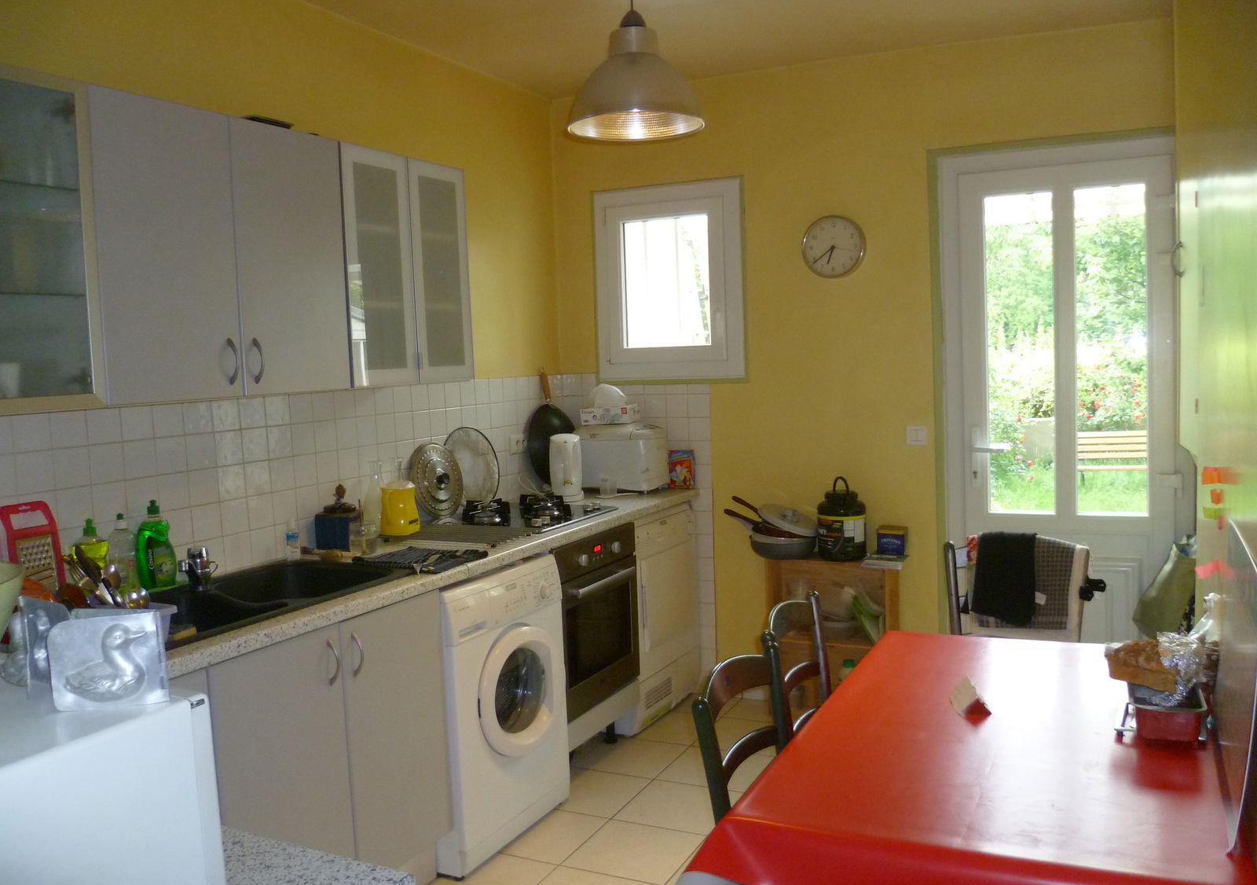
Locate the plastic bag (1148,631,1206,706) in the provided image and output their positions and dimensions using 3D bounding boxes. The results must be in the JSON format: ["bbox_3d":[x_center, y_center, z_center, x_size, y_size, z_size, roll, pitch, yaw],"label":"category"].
[{"bbox_3d":[0.998,0.402,1.859,0.110,0.130,0.130,0,5,27],"label":"plastic bag"}]

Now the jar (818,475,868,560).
[{"bbox_3d":[0.823,0.290,3.931,0.187,0.320,0.187,-2,5,0],"label":"jar"}]

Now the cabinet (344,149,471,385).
[{"bbox_3d":[-0.809,-0.527,3.181,0.335,0.690,0.595,0,5,26],"label":"cabinet"}]

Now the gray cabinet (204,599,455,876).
[{"bbox_3d":[-0.948,0.866,2.646,0.570,0.850,0.800,0,5,26],"label":"gray cabinet"}]

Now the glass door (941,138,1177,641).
[{"bbox_3d":[1.584,0.017,3.746,0.814,2.177,0.100,0,5,24],"label":"glass door"}]

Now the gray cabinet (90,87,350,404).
[{"bbox_3d":[-1.111,-0.457,2.594,0.330,0.700,0.800,0,5,27],"label":"gray cabinet"}]

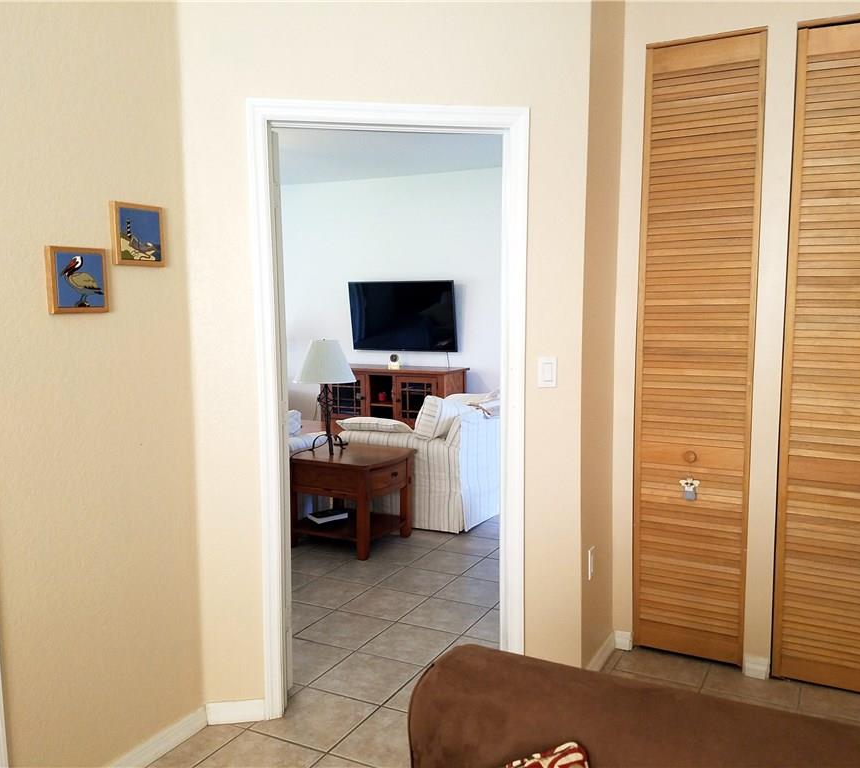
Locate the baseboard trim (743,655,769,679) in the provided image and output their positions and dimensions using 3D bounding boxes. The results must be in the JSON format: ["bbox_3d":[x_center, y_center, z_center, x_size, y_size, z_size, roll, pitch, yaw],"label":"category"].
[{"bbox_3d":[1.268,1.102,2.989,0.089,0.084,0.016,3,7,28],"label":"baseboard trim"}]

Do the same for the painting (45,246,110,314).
[{"bbox_3d":[-0.976,-0.286,2.138,0.020,0.178,0.175,3,7,28],"label":"painting"}]

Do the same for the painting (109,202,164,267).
[{"bbox_3d":[-0.882,-0.450,2.330,0.020,0.183,0.184,3,7,27],"label":"painting"}]

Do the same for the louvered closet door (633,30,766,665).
[{"bbox_3d":[1.045,-0.099,3.023,0.430,2.420,0.035,3,7,26],"label":"louvered closet door"}]

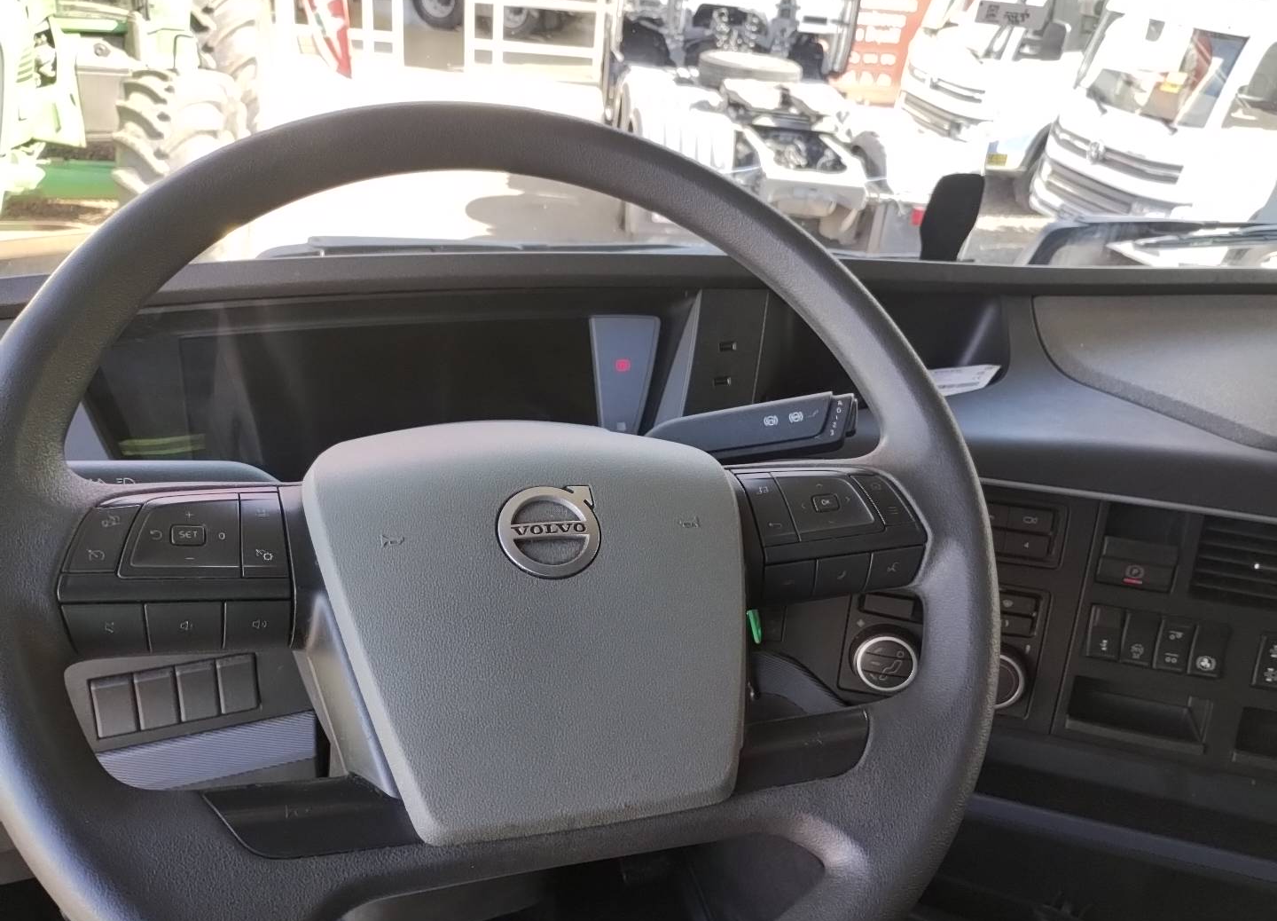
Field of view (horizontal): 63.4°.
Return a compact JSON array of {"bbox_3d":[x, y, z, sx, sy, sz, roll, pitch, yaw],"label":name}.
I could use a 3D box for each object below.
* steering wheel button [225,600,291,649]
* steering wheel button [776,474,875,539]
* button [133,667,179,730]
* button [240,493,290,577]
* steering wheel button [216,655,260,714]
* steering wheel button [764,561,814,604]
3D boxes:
[{"bbox_3d":[-0.152,0.063,0.411,0.025,0.021,0.008,-1,20,-26],"label":"steering wheel button"},{"bbox_3d":[0.090,0.021,0.505,0.040,0.008,0.042,-10,49,-10],"label":"steering wheel button"},{"bbox_3d":[-0.287,0.141,0.618,0.021,0.040,0.010,-7,25,-24],"label":"button"},{"bbox_3d":[-0.155,0.031,0.425,0.017,0.008,0.045,5,45,-30],"label":"button"},{"bbox_3d":[-0.246,0.136,0.636,0.021,0.040,0.010,-7,25,-24],"label":"steering wheel button"},{"bbox_3d":[0.071,0.055,0.489,0.025,0.021,0.008,-3,20,-12],"label":"steering wheel button"}]

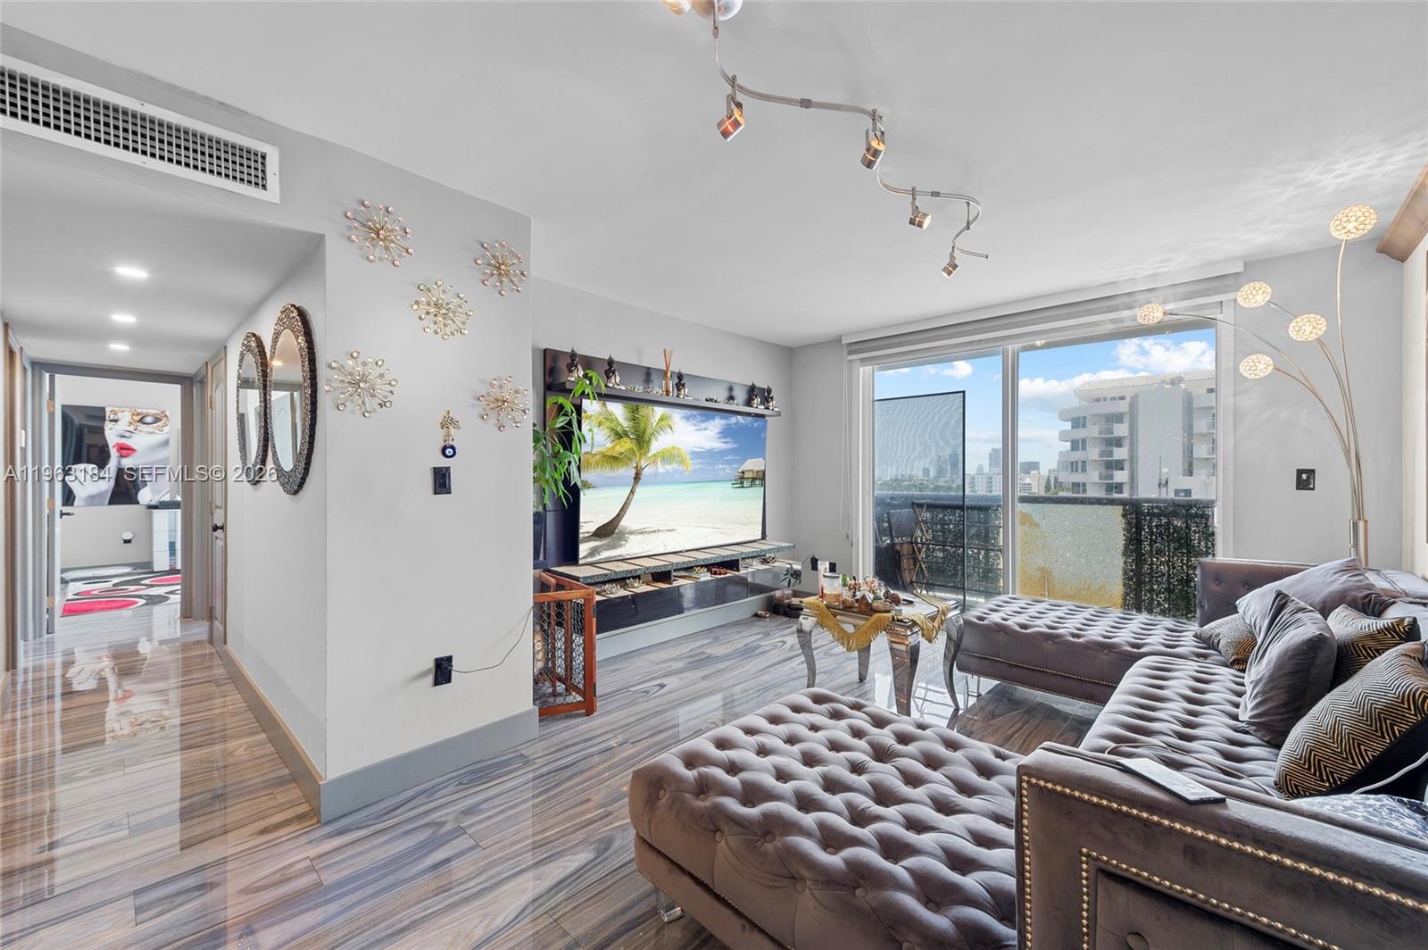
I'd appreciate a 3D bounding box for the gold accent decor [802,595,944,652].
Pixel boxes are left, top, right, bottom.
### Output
[{"bbox_3d":[0.895,0.775,2.922,0.590,0.210,0.650,0,0,42],"label":"gold accent decor"}]

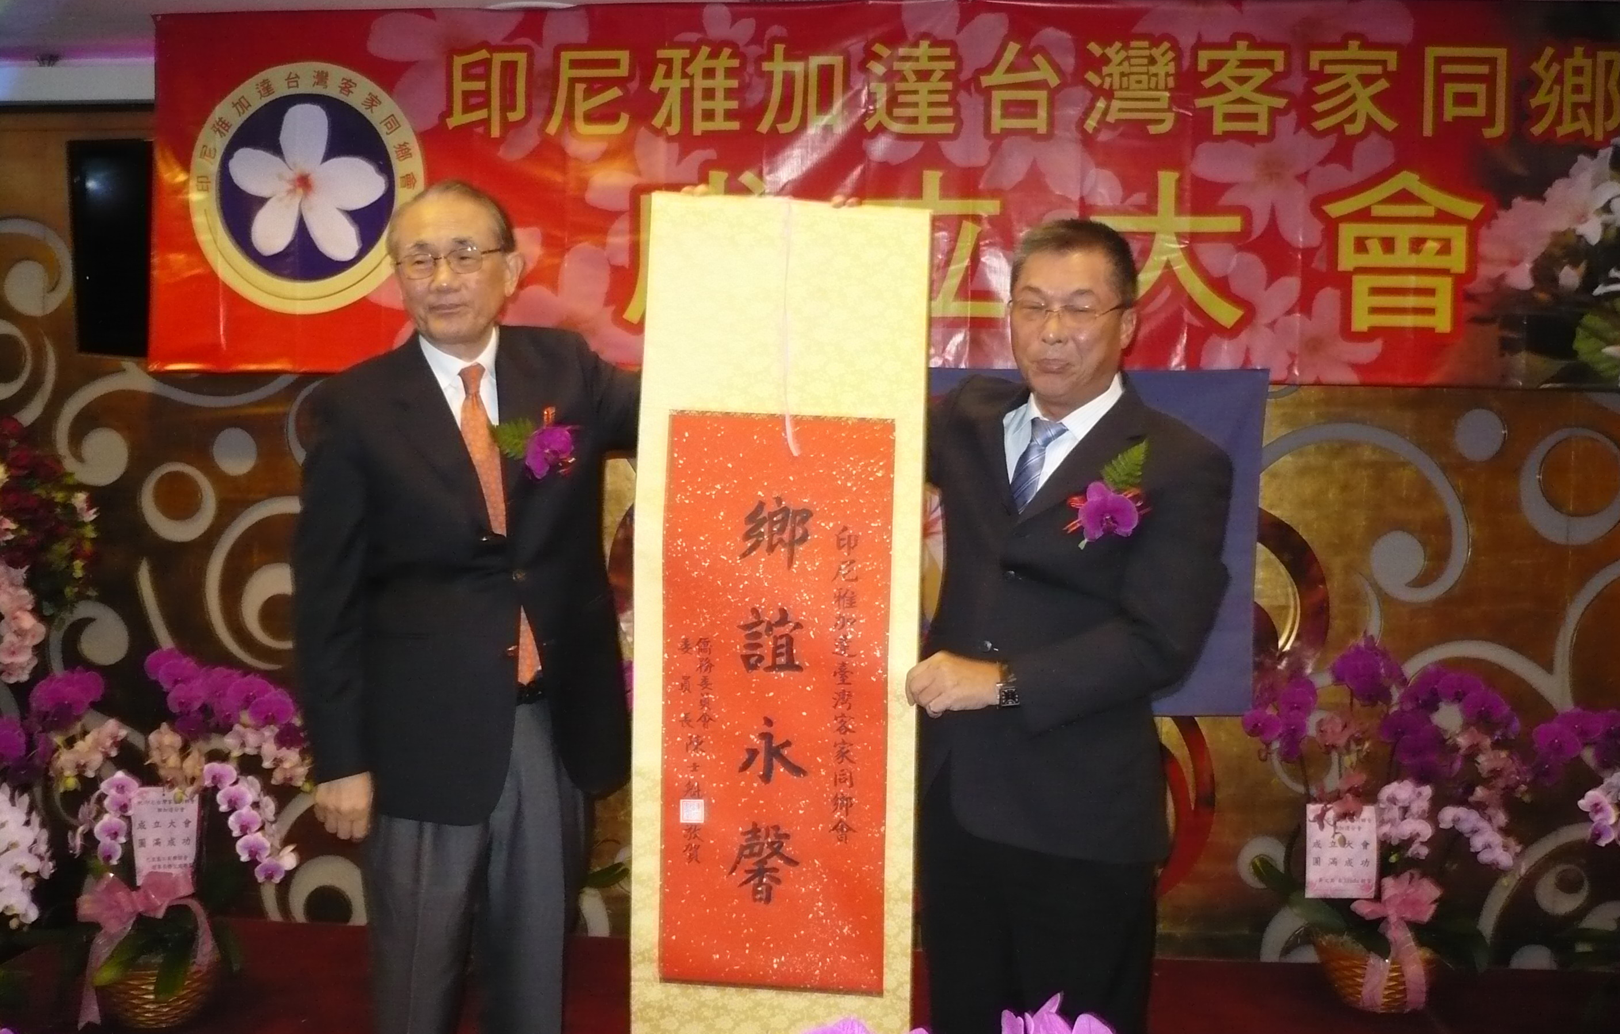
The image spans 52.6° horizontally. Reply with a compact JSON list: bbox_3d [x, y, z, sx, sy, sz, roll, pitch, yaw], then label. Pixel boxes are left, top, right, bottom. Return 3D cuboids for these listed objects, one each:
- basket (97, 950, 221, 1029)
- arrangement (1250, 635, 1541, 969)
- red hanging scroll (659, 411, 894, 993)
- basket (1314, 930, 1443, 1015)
[{"bbox_3d":[-1.550,1.101,3.900,0.280,0.160,0.250,1,1,5],"label":"basket"},{"bbox_3d":[1.447,0.715,4.120,0.700,0.810,0.430,1,1,5],"label":"arrangement"},{"bbox_3d":[-0.045,0.261,2.290,0.314,0.803,0.020,2,1,1],"label":"red hanging scroll"},{"bbox_3d":[1.431,1.147,4.140,0.300,0.170,0.250,1,1,5],"label":"basket"}]

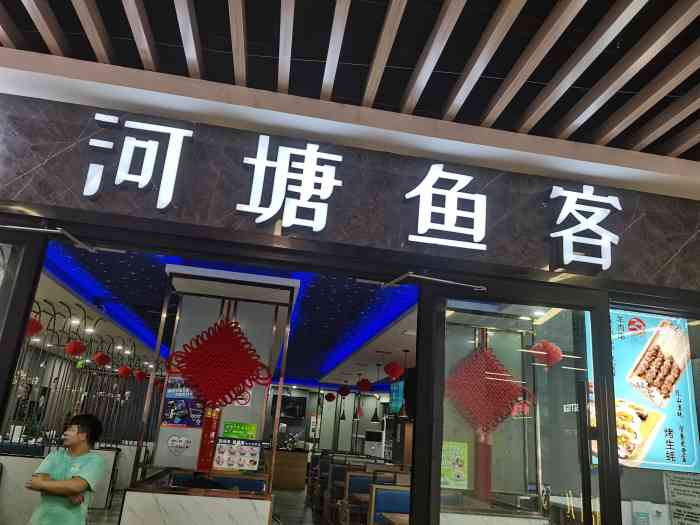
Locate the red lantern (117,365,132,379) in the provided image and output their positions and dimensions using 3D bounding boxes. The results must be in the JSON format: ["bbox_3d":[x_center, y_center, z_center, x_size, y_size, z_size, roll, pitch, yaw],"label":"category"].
[{"bbox_3d":[-3.908,1.891,9.472,0.280,0.210,0.280,7,-17,-7],"label":"red lantern"}]

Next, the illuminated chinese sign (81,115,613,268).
[{"bbox_3d":[0.107,-0.348,2.973,2.947,0.500,0.080,7,-17,-7],"label":"illuminated chinese sign"}]

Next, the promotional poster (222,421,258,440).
[{"bbox_3d":[-1.129,1.734,5.636,0.342,0.153,0.010,7,-17,-7],"label":"promotional poster"}]

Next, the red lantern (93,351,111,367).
[{"bbox_3d":[-3.709,1.442,8.159,0.280,0.210,0.280,7,-17,-7],"label":"red lantern"}]

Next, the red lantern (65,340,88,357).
[{"bbox_3d":[-3.483,1.091,6.928,0.280,0.210,0.280,7,-17,-7],"label":"red lantern"}]

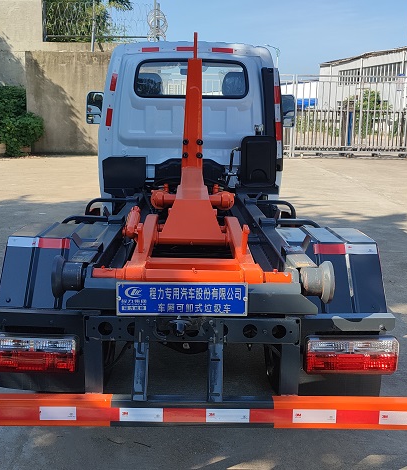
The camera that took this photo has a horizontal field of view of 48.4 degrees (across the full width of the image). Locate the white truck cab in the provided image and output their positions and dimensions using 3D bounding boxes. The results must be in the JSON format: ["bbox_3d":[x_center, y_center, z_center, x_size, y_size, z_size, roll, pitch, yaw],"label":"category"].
[{"bbox_3d":[-0.108,-1.022,4.705,1.850,1.592,1.550,1,11,-1],"label":"white truck cab"}]

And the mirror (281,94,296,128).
[{"bbox_3d":[0.871,-1.298,4.750,0.190,0.330,0.110,1,11,-1],"label":"mirror"}]

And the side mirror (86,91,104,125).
[{"bbox_3d":[-1.121,-1.321,4.720,0.190,0.330,0.110,1,11,-1],"label":"side mirror"}]

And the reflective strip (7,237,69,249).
[{"bbox_3d":[-0.799,0.036,2.190,0.305,0.050,0.012,1,-24,-1],"label":"reflective strip"}]

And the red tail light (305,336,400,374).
[{"bbox_3d":[0.576,0.463,1.770,0.335,0.140,0.075,1,11,-1],"label":"red tail light"}]

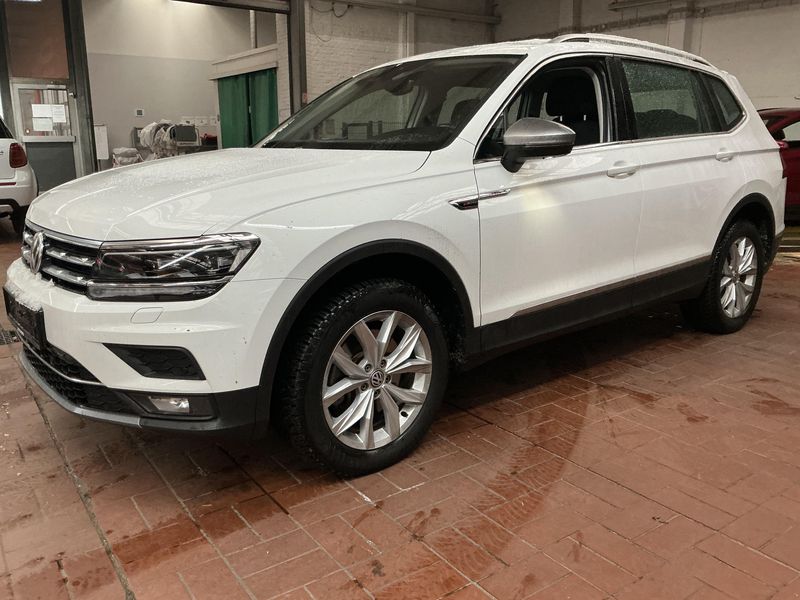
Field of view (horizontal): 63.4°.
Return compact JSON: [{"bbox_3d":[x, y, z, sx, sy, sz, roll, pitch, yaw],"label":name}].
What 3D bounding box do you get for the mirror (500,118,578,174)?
[{"bbox_3d":[0.510,-0.586,2.459,0.210,0.200,0.230,-11,16,-38],"label":"mirror"}]

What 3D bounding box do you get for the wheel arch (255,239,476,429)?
[{"bbox_3d":[-0.103,0.056,2.197,0.940,0.535,0.150,-11,16,-38],"label":"wheel arch"}]

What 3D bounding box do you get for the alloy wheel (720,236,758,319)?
[{"bbox_3d":[2.023,-0.152,4.033,0.494,0.494,0.200,-11,16,-38],"label":"alloy wheel"}]

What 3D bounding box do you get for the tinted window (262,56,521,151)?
[{"bbox_3d":[-0.135,-0.907,3.102,0.870,0.120,1.390,-45,34,-24],"label":"tinted window"}]

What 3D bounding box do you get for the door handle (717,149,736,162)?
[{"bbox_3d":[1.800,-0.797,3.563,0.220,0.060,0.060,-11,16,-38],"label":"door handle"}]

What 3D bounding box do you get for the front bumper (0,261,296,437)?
[{"bbox_3d":[-1.097,0.113,2.495,0.650,0.550,1.820,-11,16,-38],"label":"front bumper"}]

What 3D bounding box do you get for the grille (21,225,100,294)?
[{"bbox_3d":[-1.250,-0.172,2.310,0.130,0.210,0.960,-11,16,-38],"label":"grille"}]

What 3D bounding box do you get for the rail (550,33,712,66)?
[{"bbox_3d":[1.298,-1.321,3.432,1.600,0.080,0.050,-11,16,-38],"label":"rail"}]

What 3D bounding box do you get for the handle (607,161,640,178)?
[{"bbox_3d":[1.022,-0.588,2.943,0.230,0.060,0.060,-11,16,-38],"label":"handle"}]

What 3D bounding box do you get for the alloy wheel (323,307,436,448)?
[{"bbox_3d":[-0.121,0.266,2.303,0.494,0.494,0.200,-12,16,-40],"label":"alloy wheel"}]

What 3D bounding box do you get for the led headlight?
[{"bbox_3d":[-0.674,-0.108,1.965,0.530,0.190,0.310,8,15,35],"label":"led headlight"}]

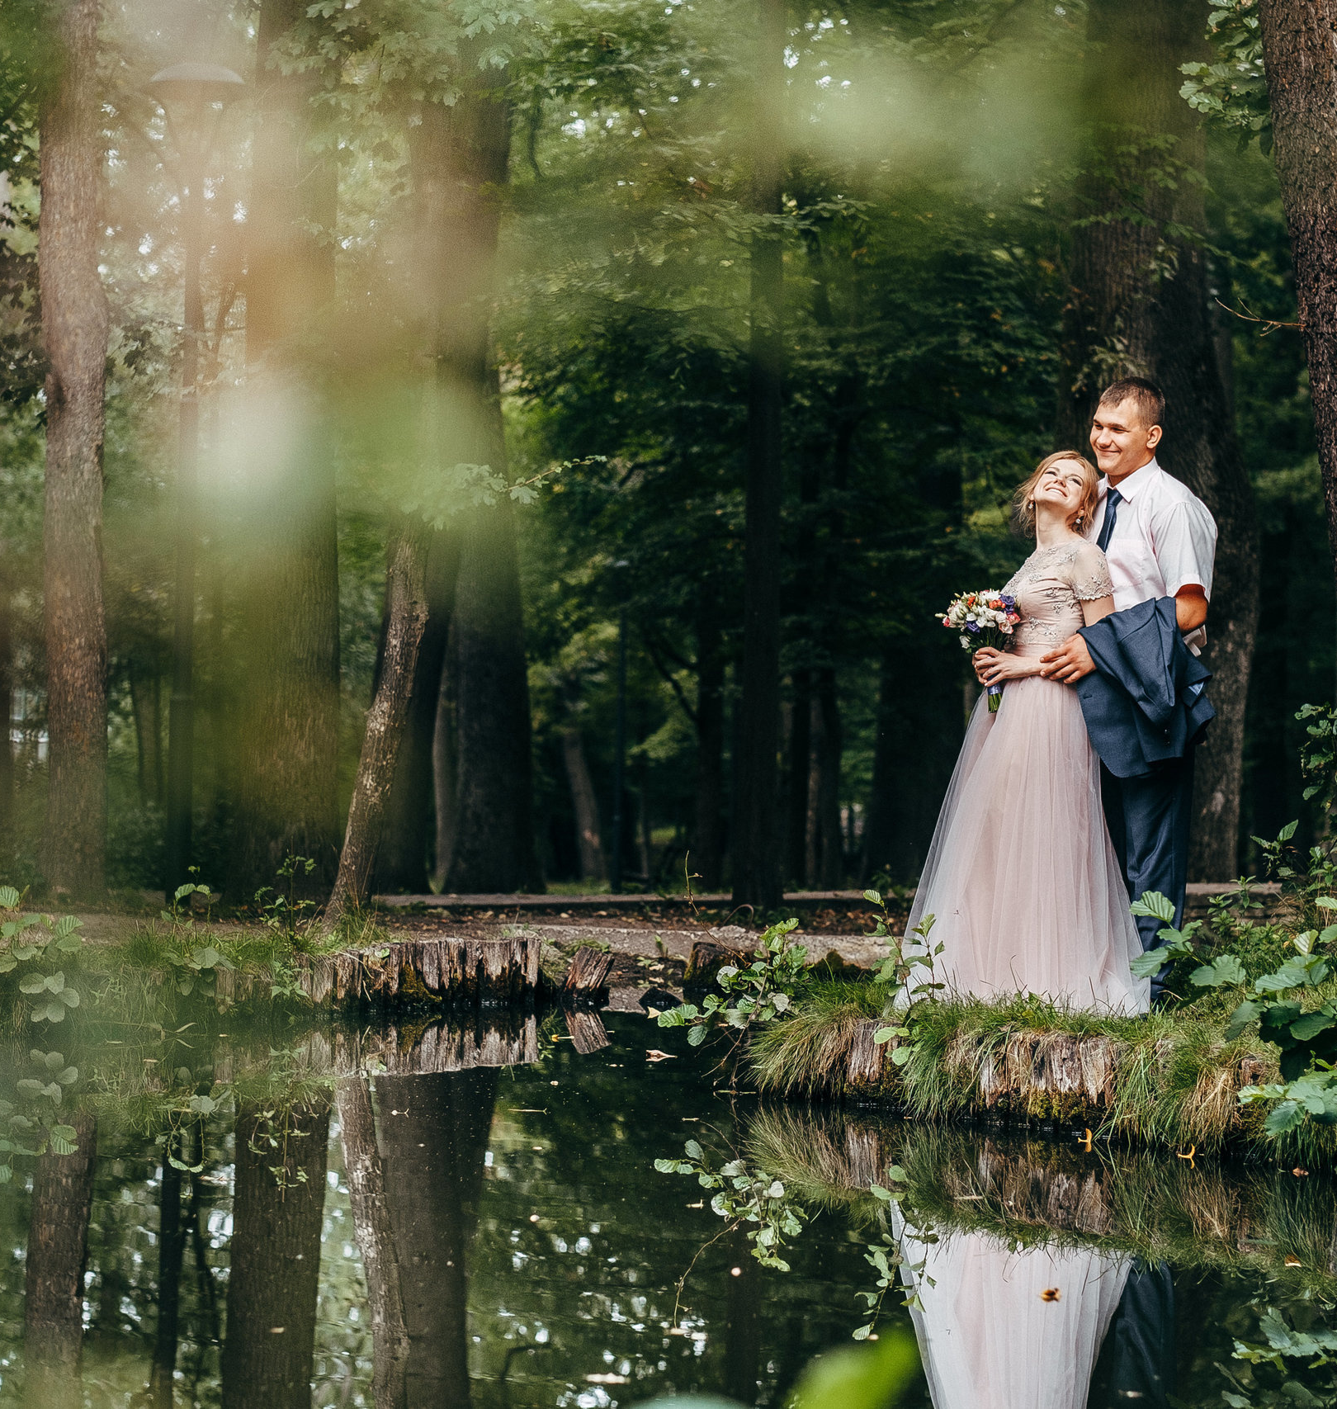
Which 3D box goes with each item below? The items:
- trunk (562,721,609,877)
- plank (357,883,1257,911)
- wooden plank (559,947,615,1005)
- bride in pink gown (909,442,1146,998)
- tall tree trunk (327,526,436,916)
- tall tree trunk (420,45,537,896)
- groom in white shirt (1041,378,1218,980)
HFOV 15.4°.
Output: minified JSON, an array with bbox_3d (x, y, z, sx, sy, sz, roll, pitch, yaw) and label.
[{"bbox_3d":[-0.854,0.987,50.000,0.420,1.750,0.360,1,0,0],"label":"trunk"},{"bbox_3d":[0.916,0.983,25.300,5.400,0.100,0.280,1,0,-29],"label":"plank"},{"bbox_3d":[-0.303,1.004,18.300,0.140,0.190,0.070,22,0,0],"label":"wooden plank"},{"bbox_3d":[1.033,0.081,14.250,0.660,1.630,0.600,1,0,-37],"label":"bride in pink gown"},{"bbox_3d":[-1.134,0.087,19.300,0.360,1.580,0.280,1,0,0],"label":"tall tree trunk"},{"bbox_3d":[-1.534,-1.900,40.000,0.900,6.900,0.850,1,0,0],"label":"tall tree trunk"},{"bbox_3d":[1.352,-0.041,14.500,0.420,1.820,0.520,1,0,-37],"label":"groom in white shirt"}]

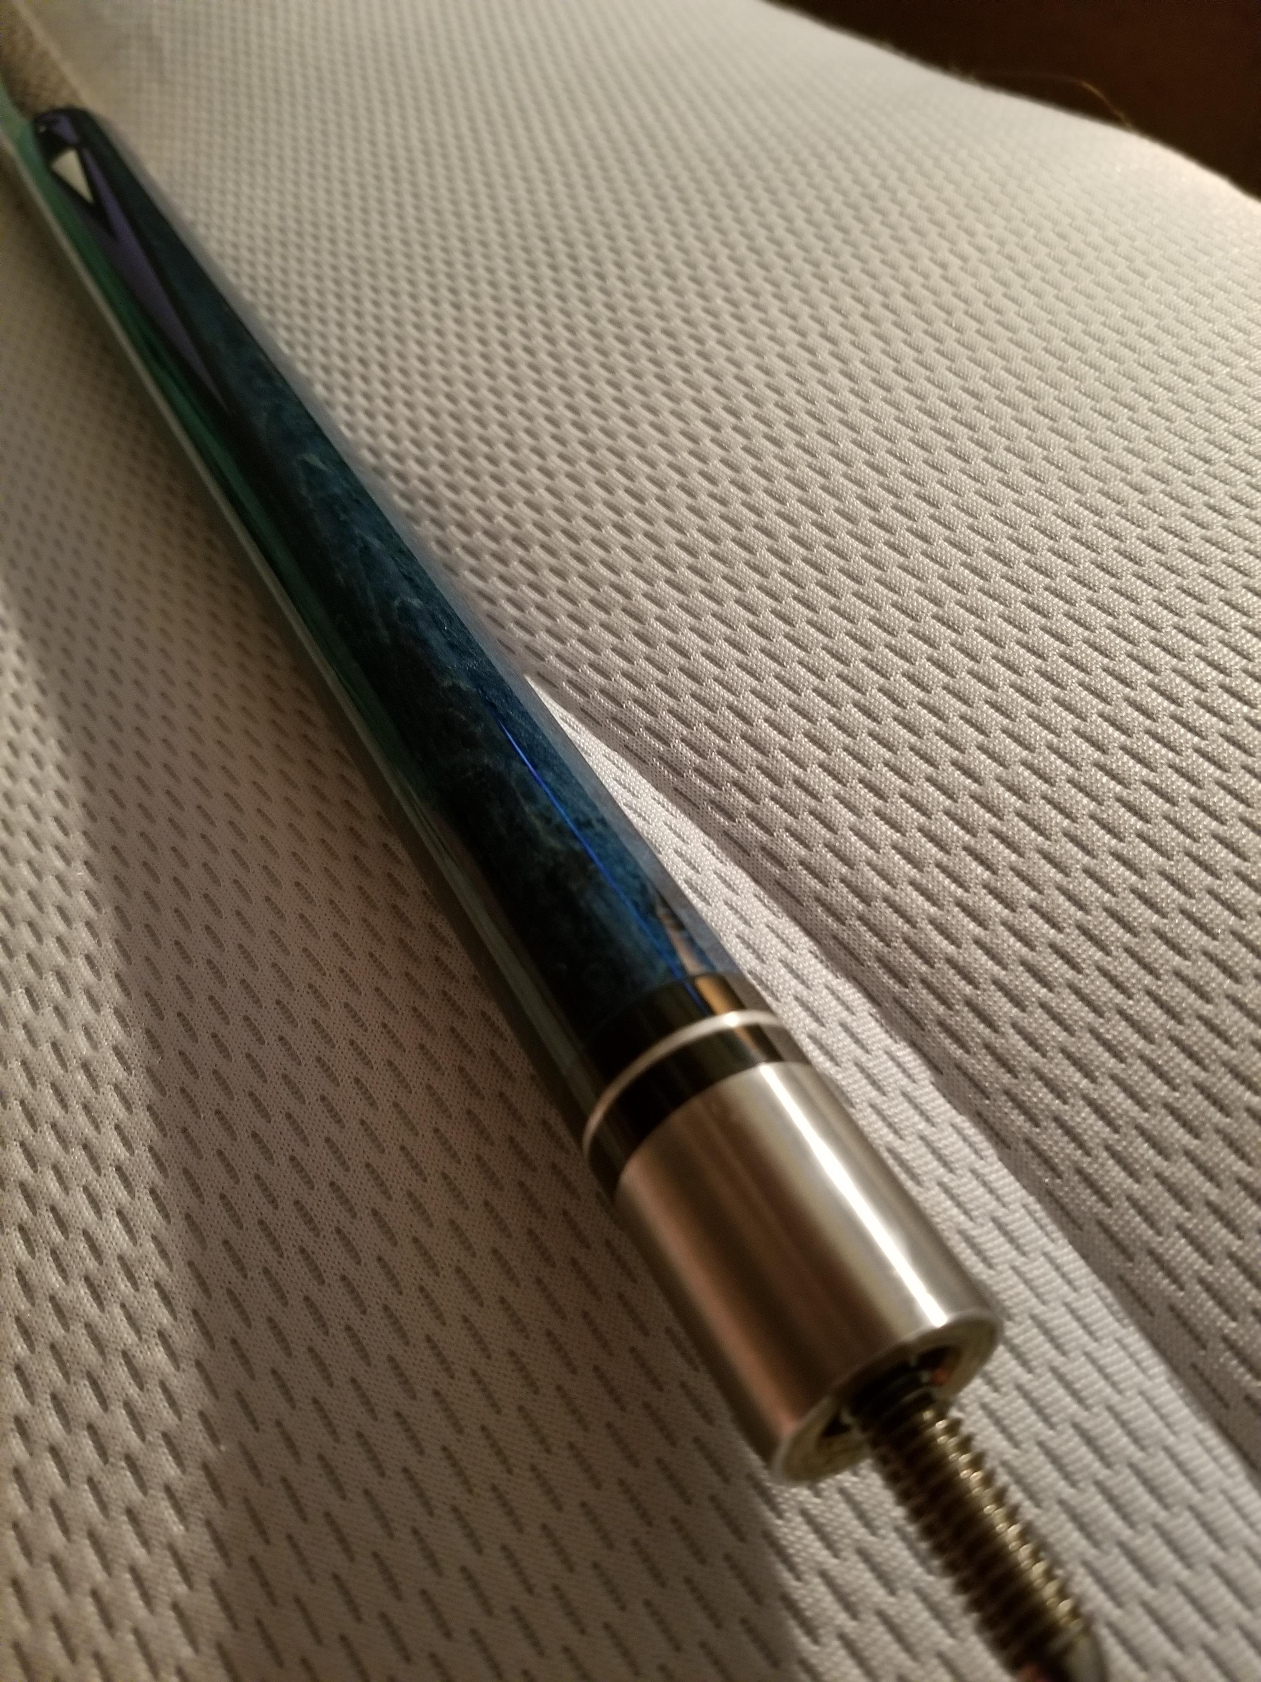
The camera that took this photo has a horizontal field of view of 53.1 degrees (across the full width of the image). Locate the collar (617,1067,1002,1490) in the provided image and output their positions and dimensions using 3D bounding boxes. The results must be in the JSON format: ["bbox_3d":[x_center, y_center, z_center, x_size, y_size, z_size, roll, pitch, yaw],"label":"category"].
[{"bbox_3d":[0.015,0.036,0.108,0.021,0.021,0.026,-28,48,-9],"label":"collar"}]

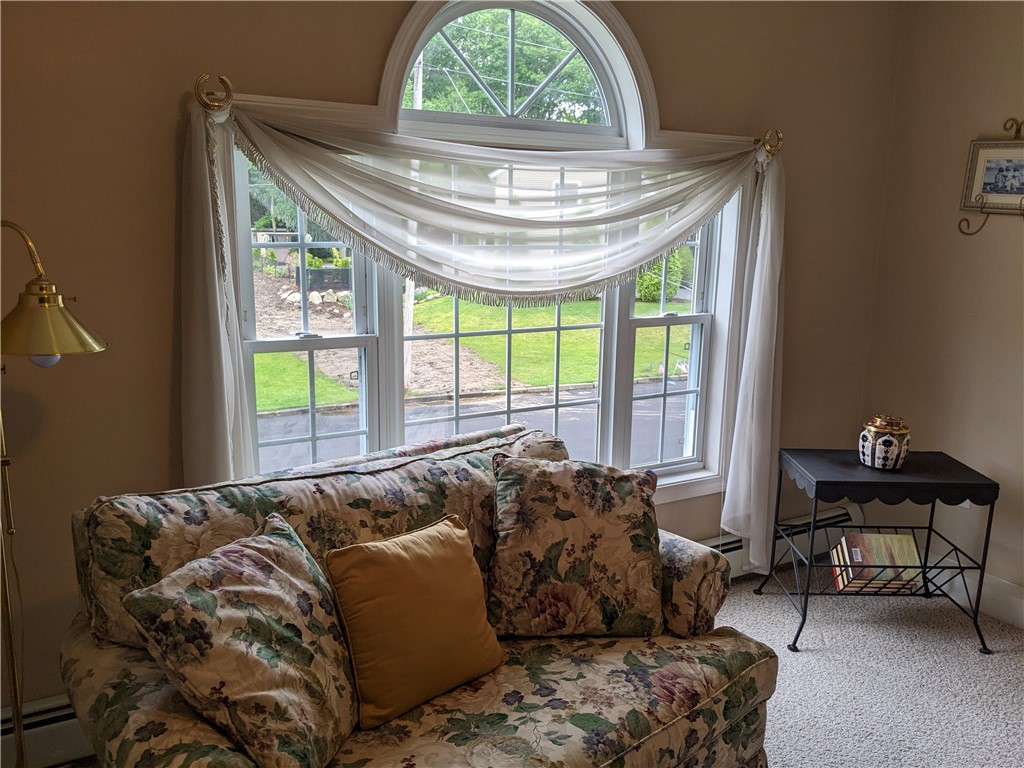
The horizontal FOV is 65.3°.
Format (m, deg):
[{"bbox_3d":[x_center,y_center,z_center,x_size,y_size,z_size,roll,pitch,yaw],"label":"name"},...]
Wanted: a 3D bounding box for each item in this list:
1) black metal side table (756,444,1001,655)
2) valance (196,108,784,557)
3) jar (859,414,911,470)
[{"bbox_3d":[1.326,0.590,2.929,0.700,0.606,0.450,1,12,1],"label":"black metal side table"},{"bbox_3d":[0.103,0.042,2.661,2.240,1.700,0.170,-6,13,-29],"label":"valance"},{"bbox_3d":[1.334,0.205,2.858,0.171,0.177,0.171,1,12,1],"label":"jar"}]

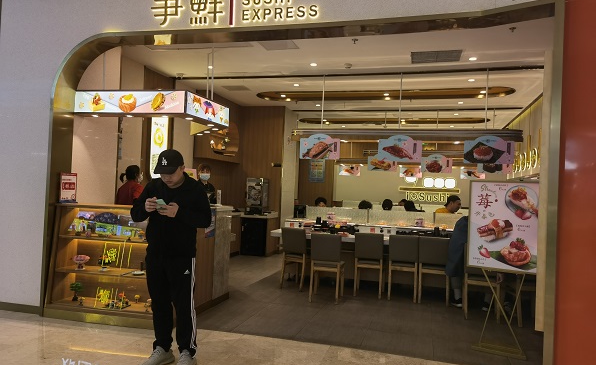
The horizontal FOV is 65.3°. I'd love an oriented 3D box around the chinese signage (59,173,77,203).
[{"bbox_3d":[-2.459,0.064,4.965,0.200,0.325,0.060,2,-1,10],"label":"chinese signage"}]

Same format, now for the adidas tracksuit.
[{"bbox_3d":[-0.970,0.663,3.633,0.600,1.450,0.410,2,-1,13],"label":"adidas tracksuit"}]

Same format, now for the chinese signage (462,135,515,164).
[{"bbox_3d":[2.684,-0.455,6.511,0.655,0.405,0.030,2,-1,17],"label":"chinese signage"}]

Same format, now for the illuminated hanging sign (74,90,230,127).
[{"bbox_3d":[-1.666,-0.850,5.476,1.400,0.240,1.030,2,-1,17],"label":"illuminated hanging sign"}]

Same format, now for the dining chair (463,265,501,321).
[{"bbox_3d":[2.198,1.164,5.575,0.410,0.860,0.520,2,-1,16],"label":"dining chair"}]

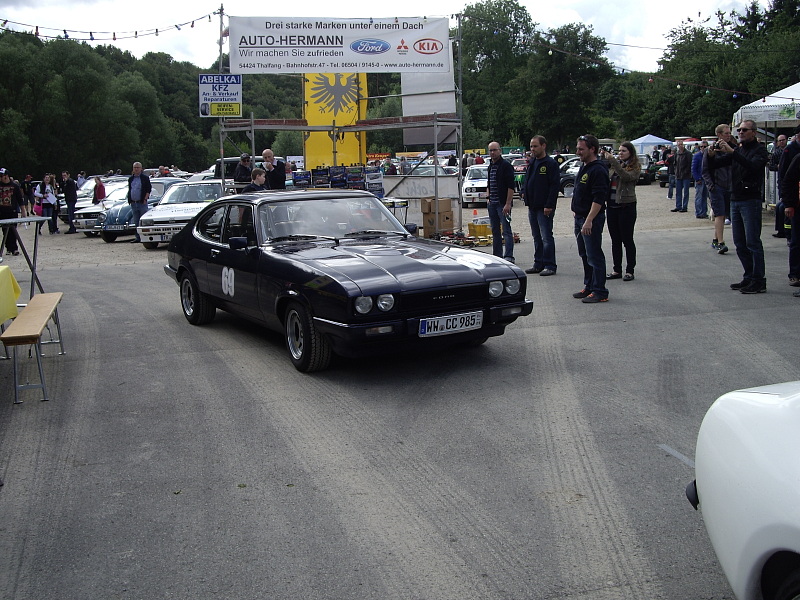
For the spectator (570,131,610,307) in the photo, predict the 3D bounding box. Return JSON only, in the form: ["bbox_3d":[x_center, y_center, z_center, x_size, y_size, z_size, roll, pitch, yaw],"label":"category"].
[{"bbox_3d":[2.054,-0.899,9.520,0.380,1.750,0.500,-5,9,-24],"label":"spectator"}]

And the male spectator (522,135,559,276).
[{"bbox_3d":[1.898,-1.304,11.865,0.360,1.820,0.520,-9,11,-42],"label":"male spectator"}]

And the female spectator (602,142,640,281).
[{"bbox_3d":[2.768,-1.125,11.025,0.480,1.680,0.460,-6,10,-28],"label":"female spectator"}]

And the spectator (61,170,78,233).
[{"bbox_3d":[-9.285,-2.755,24.672,0.500,1.720,0.400,7,12,44],"label":"spectator"}]

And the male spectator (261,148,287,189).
[{"bbox_3d":[-1.966,-1.457,13.736,0.540,1.790,0.400,3,10,25],"label":"male spectator"}]

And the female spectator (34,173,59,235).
[{"bbox_3d":[-9.929,-2.695,24.702,0.550,1.680,0.400,-5,9,-14],"label":"female spectator"}]

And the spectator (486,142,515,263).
[{"bbox_3d":[1.580,-1.558,13.667,0.360,1.790,0.500,-9,11,-40],"label":"spectator"}]

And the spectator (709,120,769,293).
[{"bbox_3d":[3.680,-1.021,9.520,0.600,1.810,0.520,-7,10,-28],"label":"spectator"}]

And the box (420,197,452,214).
[{"bbox_3d":[0.746,-1.921,17.950,0.470,0.310,0.420,-7,10,-28],"label":"box"}]

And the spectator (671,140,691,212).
[{"bbox_3d":[7.220,-3.162,22.464,0.520,1.790,0.360,2,9,20],"label":"spectator"}]

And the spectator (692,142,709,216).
[{"bbox_3d":[6.935,-2.744,20.067,0.500,1.750,0.360,1,9,14],"label":"spectator"}]

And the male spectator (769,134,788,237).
[{"bbox_3d":[6.606,-1.971,15.167,0.520,1.750,0.380,4,10,30],"label":"male spectator"}]

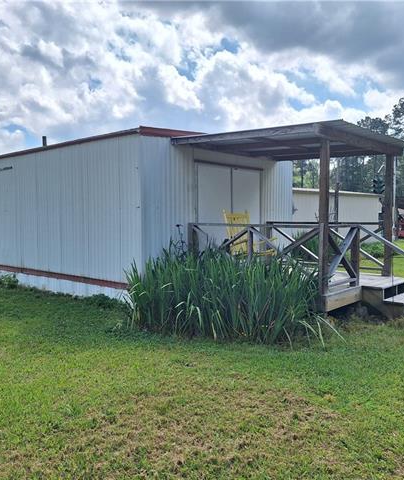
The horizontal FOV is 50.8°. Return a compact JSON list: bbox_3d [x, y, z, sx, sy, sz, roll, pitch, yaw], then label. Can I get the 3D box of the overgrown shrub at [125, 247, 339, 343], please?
[{"bbox_3d":[0.333,0.607,5.636,2.376,1.023,1.683,2,4,41],"label":"overgrown shrub"}]

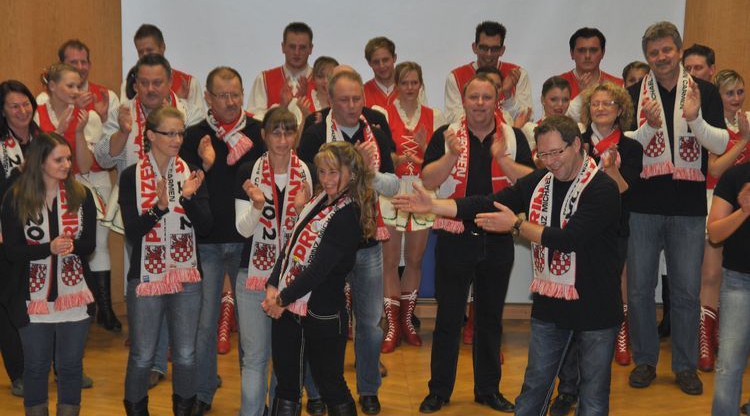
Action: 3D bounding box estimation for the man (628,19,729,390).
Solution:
[{"bbox_3d":[1.599,-0.002,9.934,0.540,1.940,0.450,2,12,8],"label":"man"}]

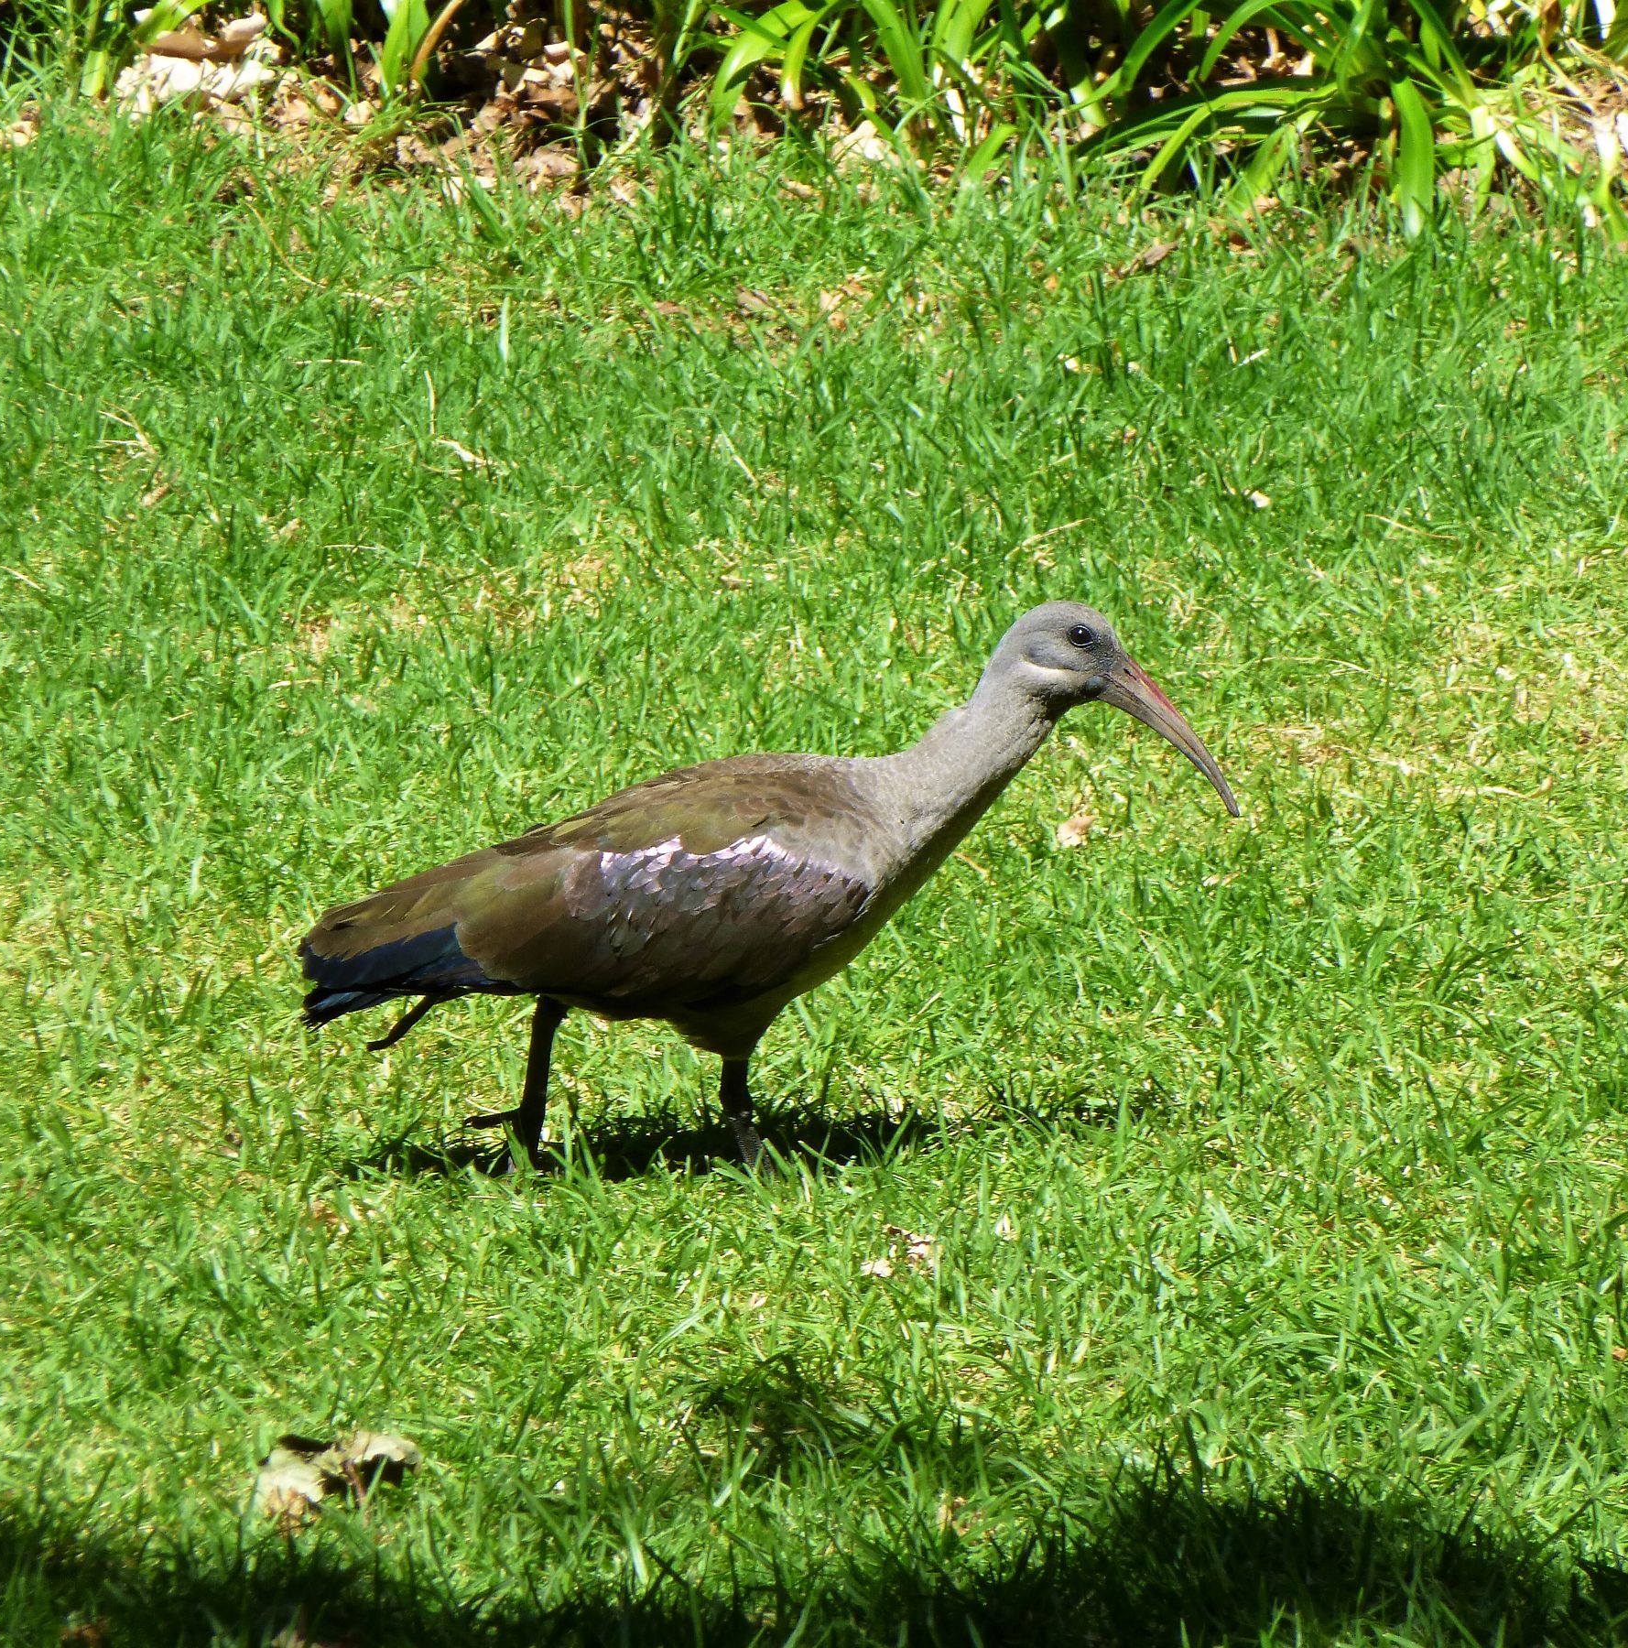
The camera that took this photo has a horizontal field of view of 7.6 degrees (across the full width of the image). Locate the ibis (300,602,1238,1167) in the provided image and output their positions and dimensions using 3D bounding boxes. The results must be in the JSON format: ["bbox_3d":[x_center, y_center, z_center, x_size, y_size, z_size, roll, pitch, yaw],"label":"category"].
[{"bbox_3d":[-0.030,0.044,8.192,0.615,0.385,0.180,-1,12,-5],"label":"ibis"}]

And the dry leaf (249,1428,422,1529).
[{"bbox_3d":[-0.284,0.388,7.299,0.103,0.042,0.085,0,12,0],"label":"dry leaf"}]

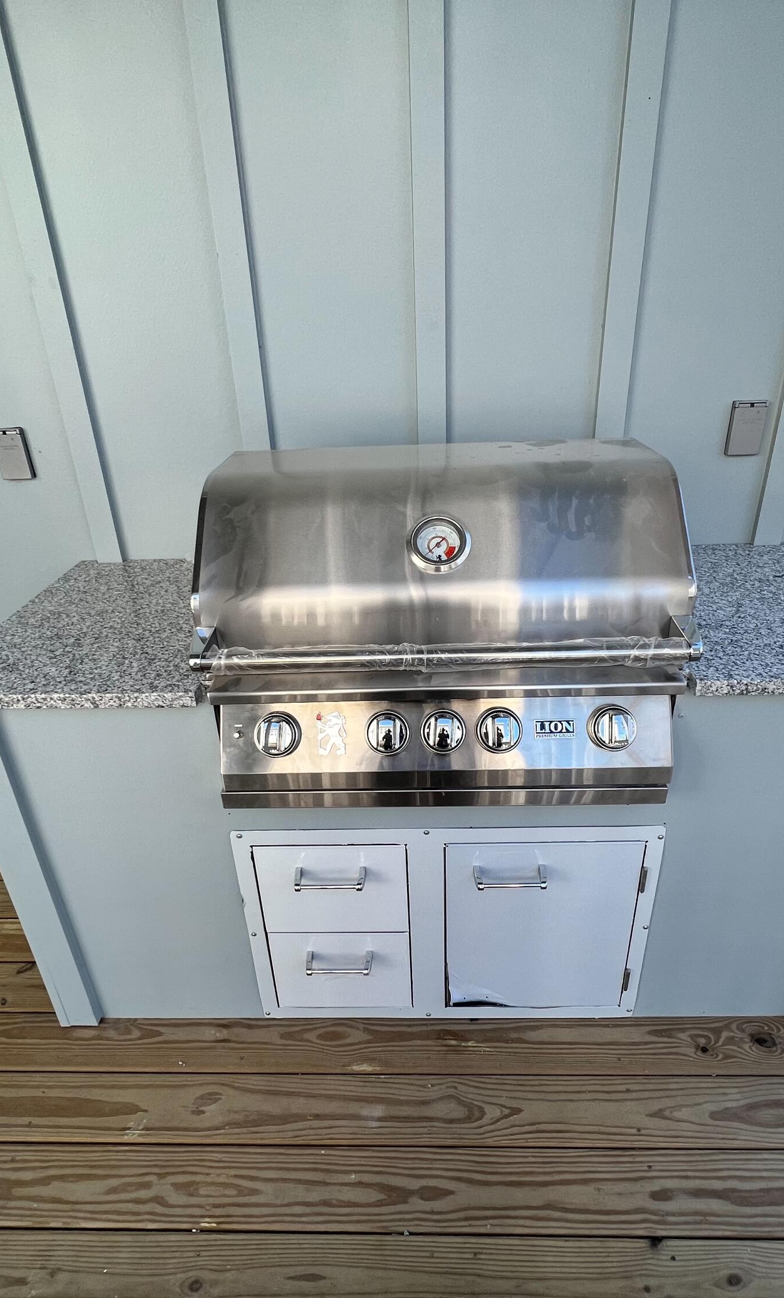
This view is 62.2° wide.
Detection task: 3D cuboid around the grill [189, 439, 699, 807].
[{"bbox_3d":[0.085,-0.070,1.257,0.815,0.570,0.565,-1,26,3],"label":"grill"}]

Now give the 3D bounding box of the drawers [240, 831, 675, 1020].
[{"bbox_3d":[0.119,0.513,1.544,0.838,0.561,0.460,-1,26,3],"label":"drawers"}]

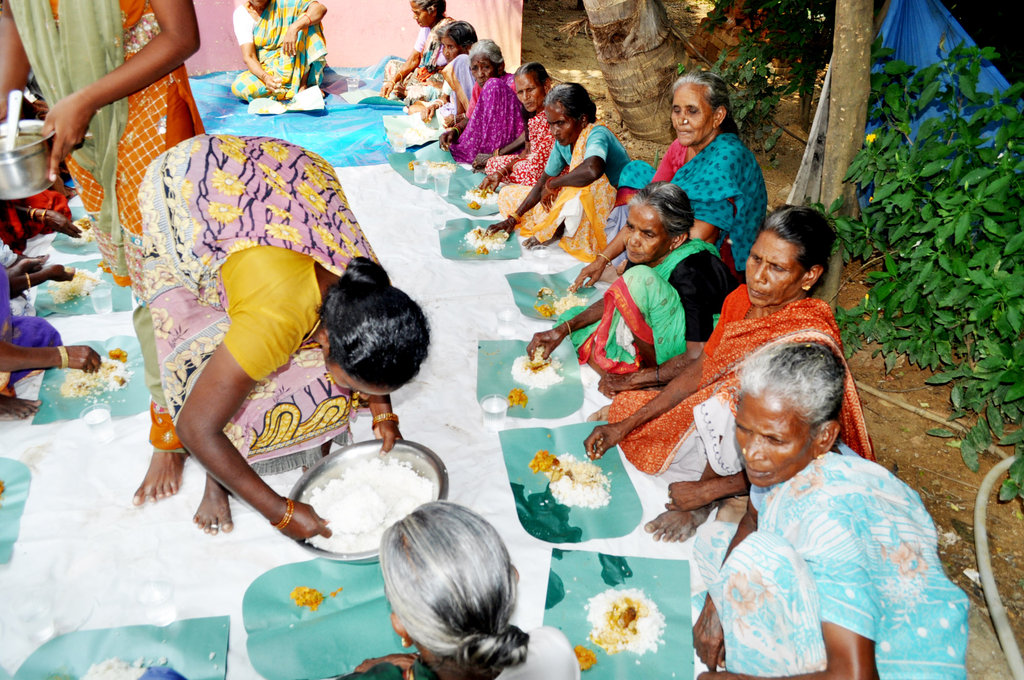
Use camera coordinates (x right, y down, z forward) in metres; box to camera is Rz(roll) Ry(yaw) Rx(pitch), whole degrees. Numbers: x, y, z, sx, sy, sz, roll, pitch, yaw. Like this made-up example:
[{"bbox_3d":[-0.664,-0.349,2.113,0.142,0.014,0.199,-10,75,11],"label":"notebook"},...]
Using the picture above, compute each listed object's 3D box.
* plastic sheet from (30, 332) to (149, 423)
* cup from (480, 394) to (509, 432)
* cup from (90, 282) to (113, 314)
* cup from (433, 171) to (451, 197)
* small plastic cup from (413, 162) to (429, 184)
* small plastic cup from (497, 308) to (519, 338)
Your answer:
[{"bbox_3d":[-1.187,0.101,2.199,0.295,0.020,0.441,-11,32,-18],"label":"plastic sheet"},{"bbox_3d":[-0.049,0.213,2.182,0.069,0.087,0.069,1,34,0],"label":"cup"},{"bbox_3d":[-1.415,-0.141,2.656,0.069,0.087,0.069,1,34,-1],"label":"cup"},{"bbox_3d":[-0.318,-0.714,3.508,0.073,0.090,0.073,0,30,0],"label":"cup"},{"bbox_3d":[-0.436,-0.798,3.653,0.073,0.090,0.073,0,30,0],"label":"small plastic cup"},{"bbox_3d":[-0.012,-0.053,2.573,0.069,0.087,0.069,1,34,0],"label":"small plastic cup"}]

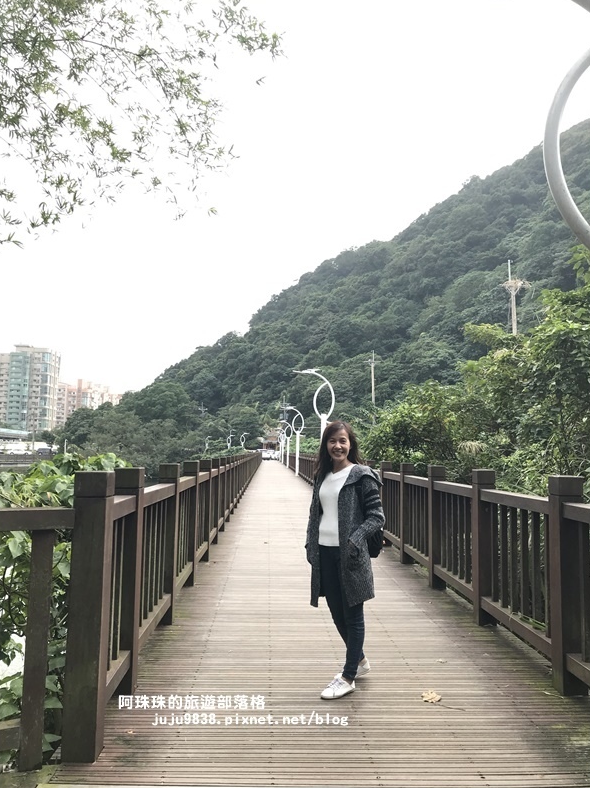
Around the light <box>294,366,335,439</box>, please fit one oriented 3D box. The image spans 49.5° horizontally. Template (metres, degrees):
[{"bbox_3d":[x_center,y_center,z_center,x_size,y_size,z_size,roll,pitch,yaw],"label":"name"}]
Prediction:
[{"bbox_3d":[0.576,1.239,19.959,1.310,3.970,0.270,1,-5,-2],"label":"light"}]

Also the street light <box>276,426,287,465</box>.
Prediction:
[{"bbox_3d":[-1.577,5.881,71.757,1.310,3.970,0.270,1,-5,-2],"label":"street light"}]

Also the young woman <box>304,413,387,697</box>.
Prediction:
[{"bbox_3d":[0.300,0.970,3.964,0.490,1.610,0.440,-2,-6,26],"label":"young woman"}]

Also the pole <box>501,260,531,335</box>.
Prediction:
[{"bbox_3d":[15.116,-1.810,43.955,2.100,14.600,0.600,2,-5,-11],"label":"pole"}]

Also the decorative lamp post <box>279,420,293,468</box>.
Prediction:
[{"bbox_3d":[-0.816,4.334,54.492,1.310,3.970,0.270,1,-5,-2],"label":"decorative lamp post"}]

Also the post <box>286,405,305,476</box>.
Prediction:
[{"bbox_3d":[-0.115,2.787,37.226,1.310,3.970,0.270,1,-5,-2],"label":"post"}]

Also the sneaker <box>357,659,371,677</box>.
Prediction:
[{"bbox_3d":[0.397,1.735,4.050,0.095,0.105,0.250,-4,-7,43],"label":"sneaker"}]

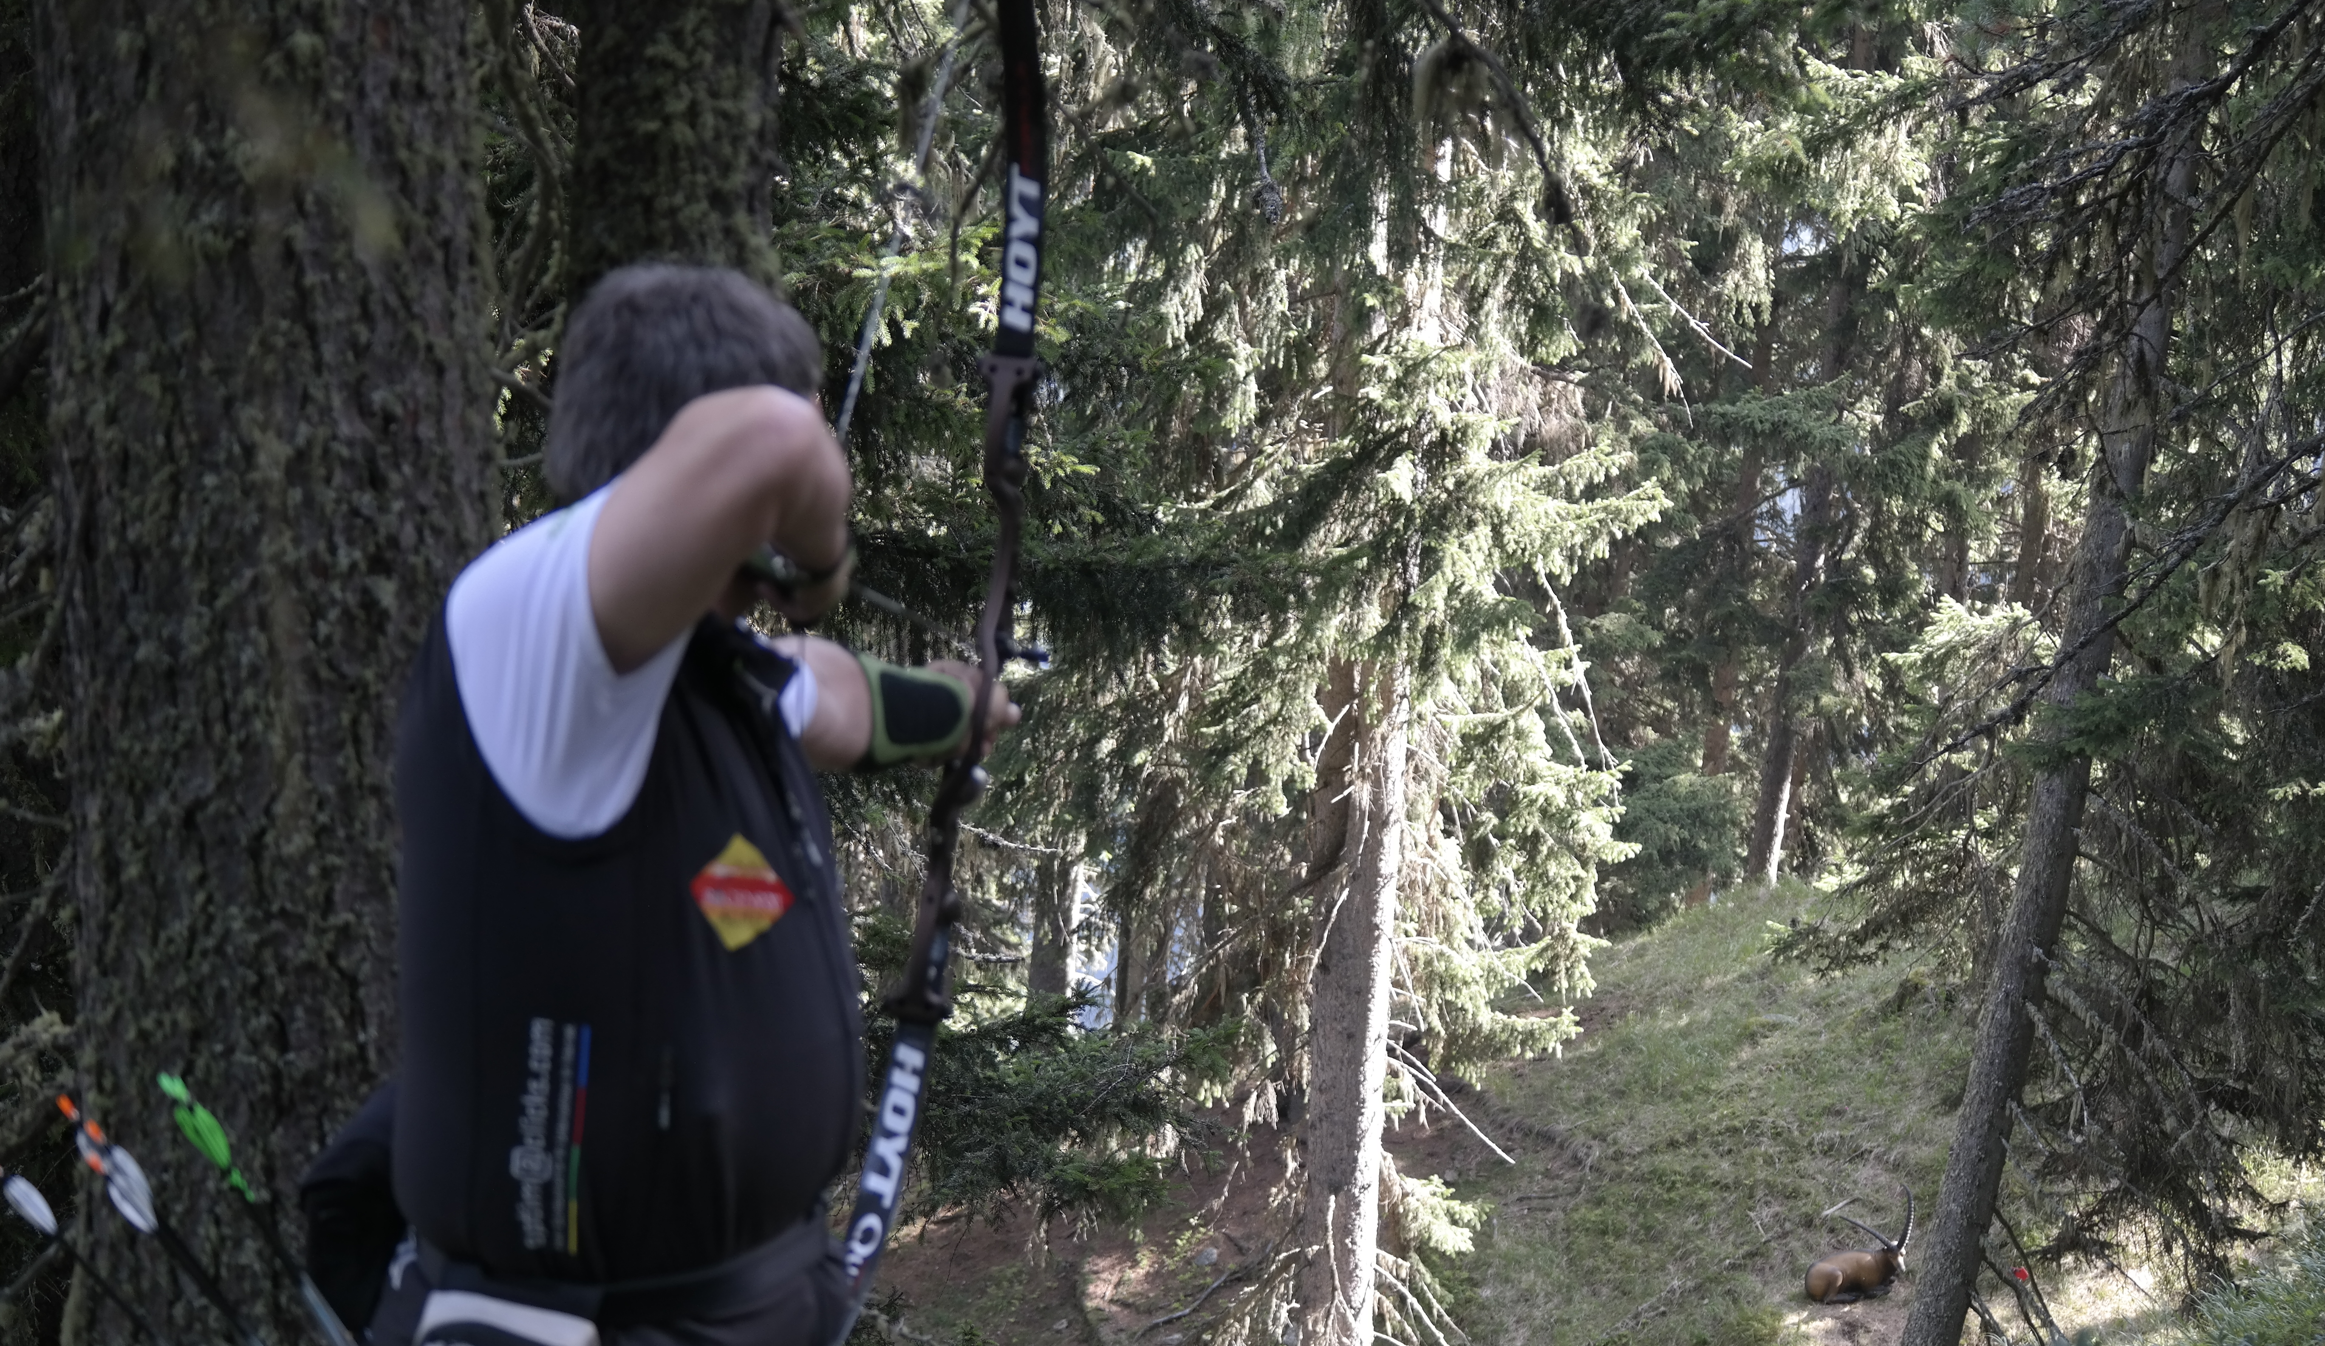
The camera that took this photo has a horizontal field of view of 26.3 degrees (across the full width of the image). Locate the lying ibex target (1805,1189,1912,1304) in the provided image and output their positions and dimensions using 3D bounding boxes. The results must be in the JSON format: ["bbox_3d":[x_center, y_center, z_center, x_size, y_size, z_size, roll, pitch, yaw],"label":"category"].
[{"bbox_3d":[5.729,4.735,41.000,0.950,0.860,0.550,0,3,-24],"label":"lying ibex target"}]

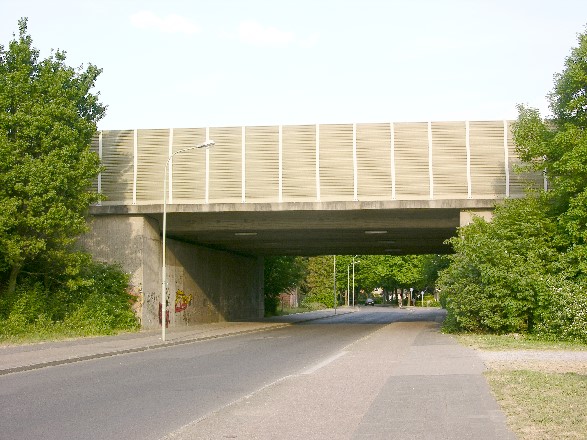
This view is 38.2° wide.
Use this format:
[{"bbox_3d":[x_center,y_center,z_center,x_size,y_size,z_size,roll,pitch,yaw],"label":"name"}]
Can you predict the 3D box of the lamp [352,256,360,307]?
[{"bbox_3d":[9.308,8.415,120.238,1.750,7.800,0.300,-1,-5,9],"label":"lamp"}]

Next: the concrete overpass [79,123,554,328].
[{"bbox_3d":[2.512,1.852,61.056,25.200,11.050,32.500,-1,-5,5],"label":"concrete overpass"}]

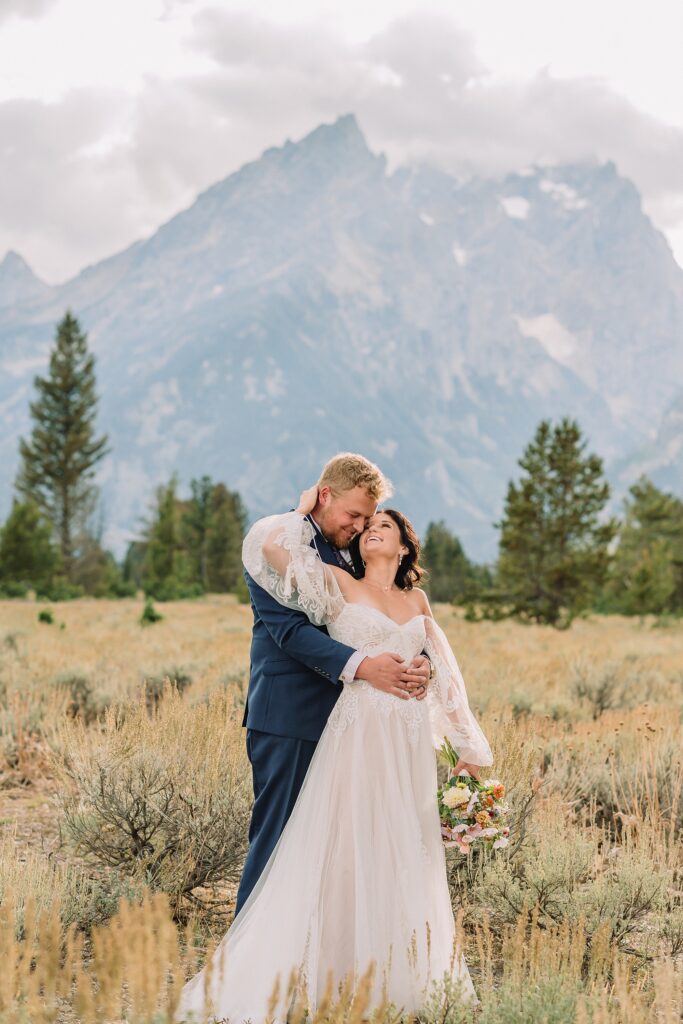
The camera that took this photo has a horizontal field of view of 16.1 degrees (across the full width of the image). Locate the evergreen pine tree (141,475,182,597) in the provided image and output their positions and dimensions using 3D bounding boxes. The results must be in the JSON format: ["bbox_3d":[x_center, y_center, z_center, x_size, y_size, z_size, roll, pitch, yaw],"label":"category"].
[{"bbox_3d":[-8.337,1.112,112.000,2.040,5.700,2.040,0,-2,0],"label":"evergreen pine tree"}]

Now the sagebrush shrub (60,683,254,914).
[{"bbox_3d":[-0.665,1.125,9.400,0.900,0.900,0.850,0,-2,0],"label":"sagebrush shrub"}]

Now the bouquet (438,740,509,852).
[{"bbox_3d":[0.408,0.900,7.650,0.250,0.360,0.240,-12,3,0],"label":"bouquet"}]

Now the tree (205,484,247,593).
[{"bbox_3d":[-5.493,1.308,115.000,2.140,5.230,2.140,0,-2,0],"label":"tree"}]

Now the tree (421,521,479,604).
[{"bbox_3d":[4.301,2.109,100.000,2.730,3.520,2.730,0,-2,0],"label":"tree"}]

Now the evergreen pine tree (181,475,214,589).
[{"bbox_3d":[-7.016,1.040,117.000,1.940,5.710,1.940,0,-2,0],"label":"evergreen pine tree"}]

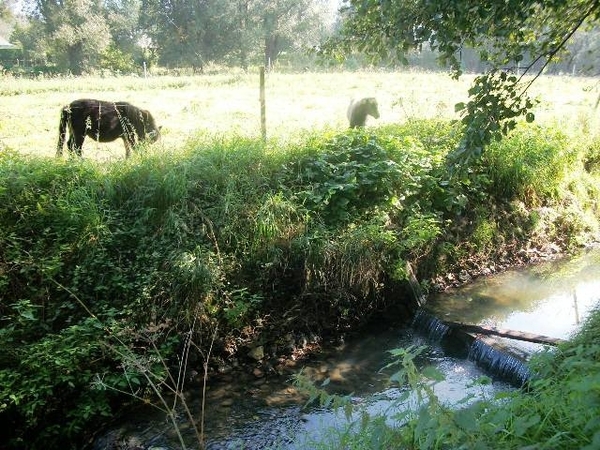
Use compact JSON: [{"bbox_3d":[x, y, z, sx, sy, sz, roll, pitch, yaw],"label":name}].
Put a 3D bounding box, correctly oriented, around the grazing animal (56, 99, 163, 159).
[{"bbox_3d":[-3.067,-1.439,8.778,1.630,1.070,0.500,-2,17,-8],"label":"grazing animal"}]

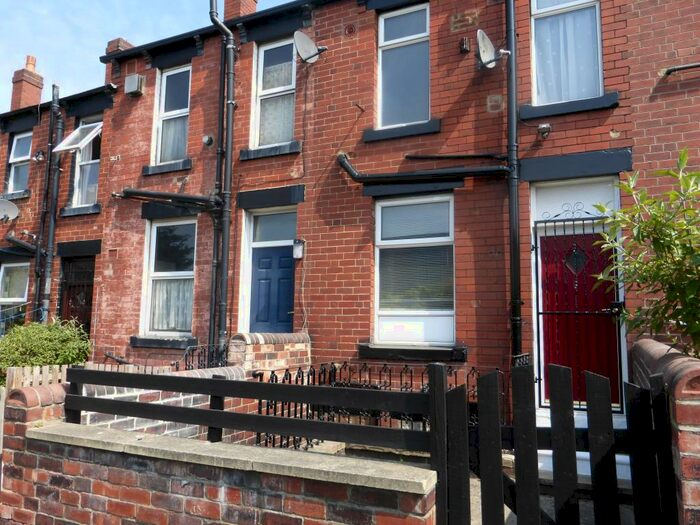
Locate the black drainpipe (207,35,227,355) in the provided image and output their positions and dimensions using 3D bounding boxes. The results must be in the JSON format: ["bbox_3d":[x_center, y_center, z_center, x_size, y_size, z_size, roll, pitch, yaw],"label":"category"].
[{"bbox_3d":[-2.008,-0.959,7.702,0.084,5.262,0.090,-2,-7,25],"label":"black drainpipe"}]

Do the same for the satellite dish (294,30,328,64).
[{"bbox_3d":[-0.551,-2.978,6.986,0.420,0.470,0.490,-5,-8,40],"label":"satellite dish"}]

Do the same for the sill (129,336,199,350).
[{"bbox_3d":[-2.889,1.268,7.955,1.392,0.156,0.155,-2,-7,25],"label":"sill"}]

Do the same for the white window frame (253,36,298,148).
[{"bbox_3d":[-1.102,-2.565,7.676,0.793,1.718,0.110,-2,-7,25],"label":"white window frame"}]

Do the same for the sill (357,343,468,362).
[{"bbox_3d":[0.739,1.070,5.982,1.325,0.157,0.170,-2,-6,26],"label":"sill"}]

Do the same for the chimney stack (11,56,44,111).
[{"bbox_3d":[-9.676,-5.304,15.193,0.519,1.871,0.598,-2,-6,26],"label":"chimney stack"}]

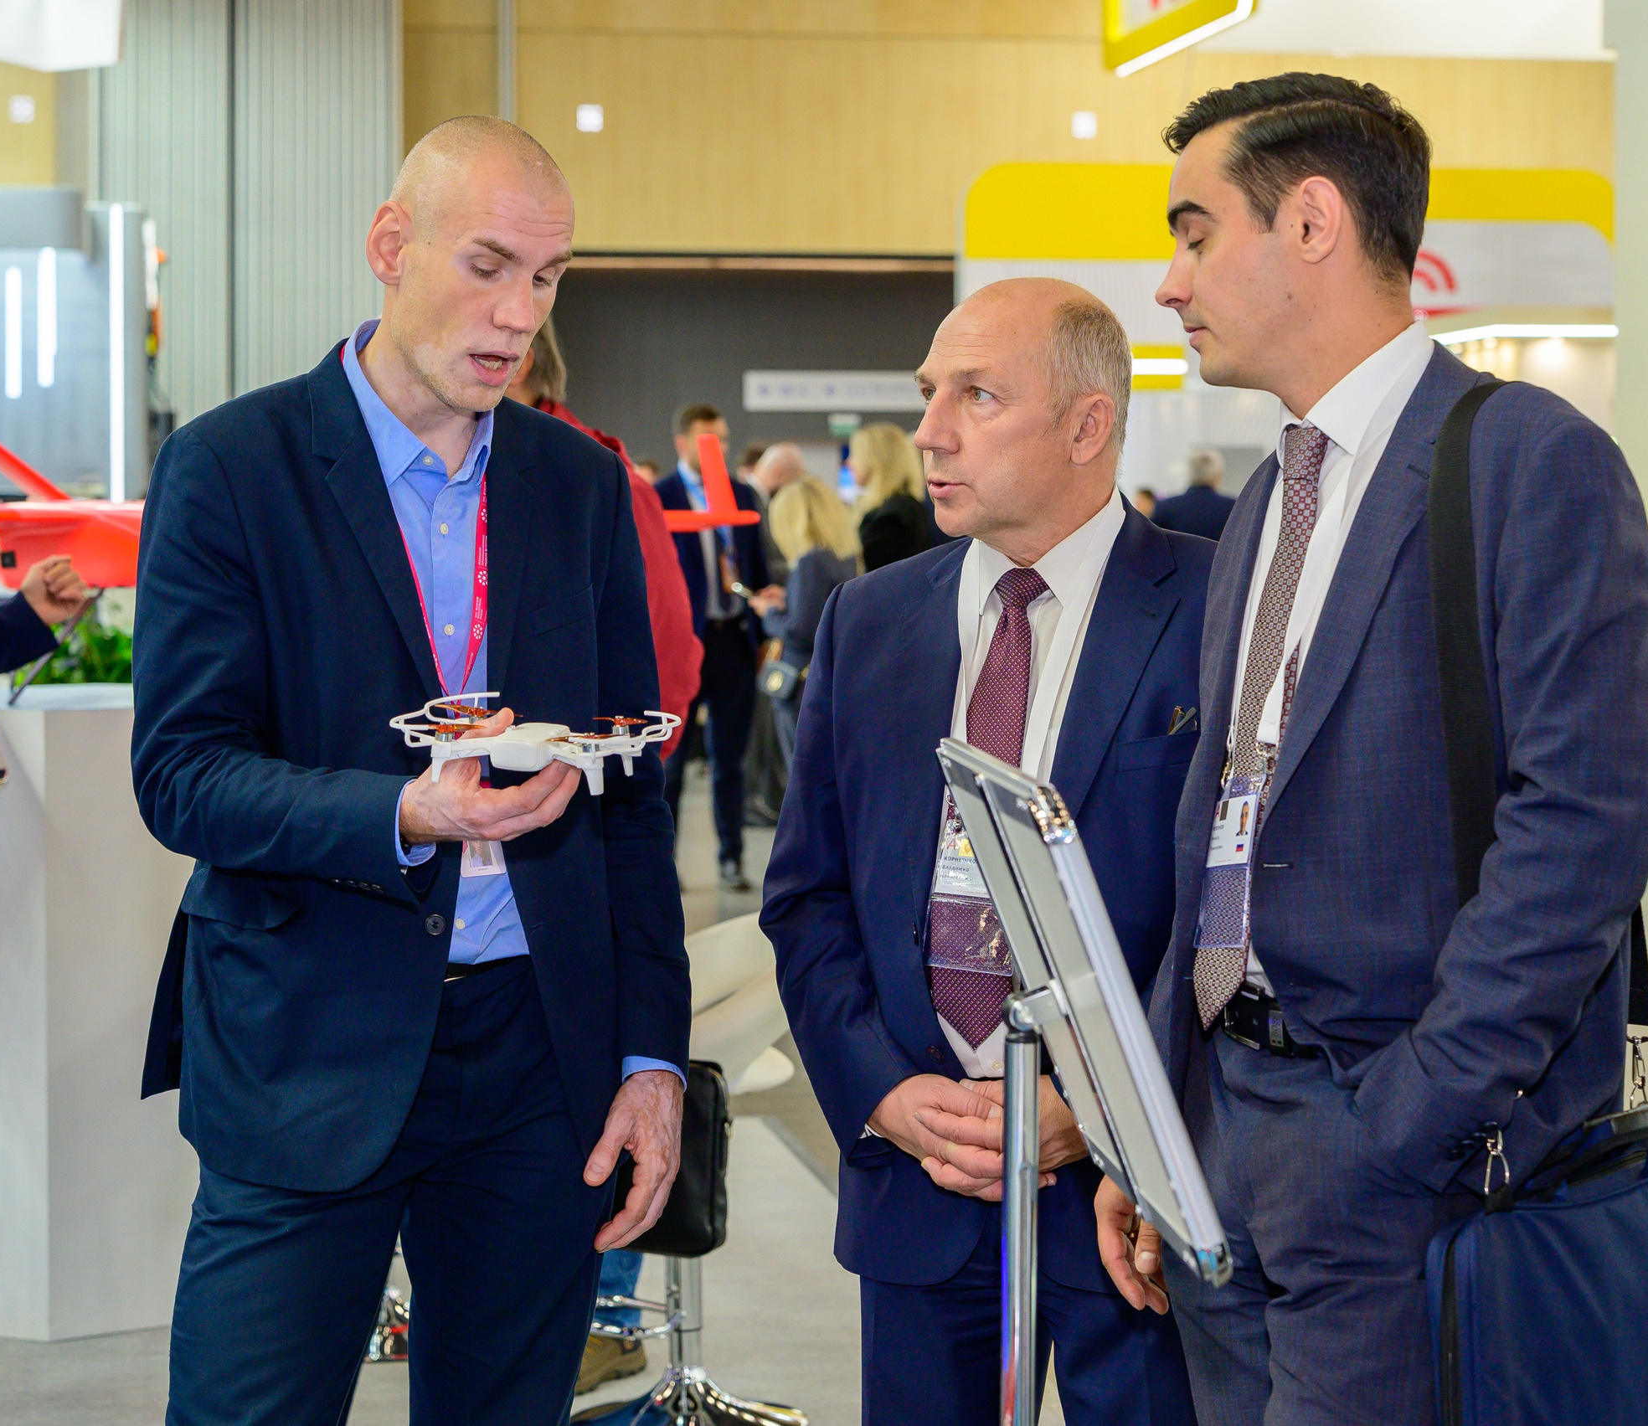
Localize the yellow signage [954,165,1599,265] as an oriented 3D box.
[{"bbox_3d":[2.278,-2.442,17.500,3.200,0.480,0.150,0,3,-6],"label":"yellow signage"}]

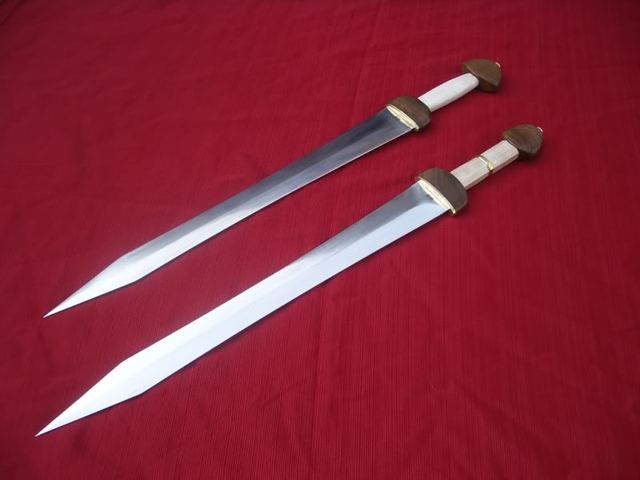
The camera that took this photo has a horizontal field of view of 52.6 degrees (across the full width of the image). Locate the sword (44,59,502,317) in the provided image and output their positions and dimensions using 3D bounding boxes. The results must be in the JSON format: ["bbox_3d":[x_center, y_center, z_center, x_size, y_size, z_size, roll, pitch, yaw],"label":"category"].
[{"bbox_3d":[-0.016,-0.091,0.852,0.731,0.038,0.072,-31,56,-22],"label":"sword"}]

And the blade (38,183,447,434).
[{"bbox_3d":[-0.066,0.068,0.724,0.523,0.007,0.060,-31,56,-21],"label":"blade"}]

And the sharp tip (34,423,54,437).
[{"bbox_3d":[-0.268,0.187,0.632,0.020,0.003,0.009,-31,56,-21],"label":"sharp tip"}]

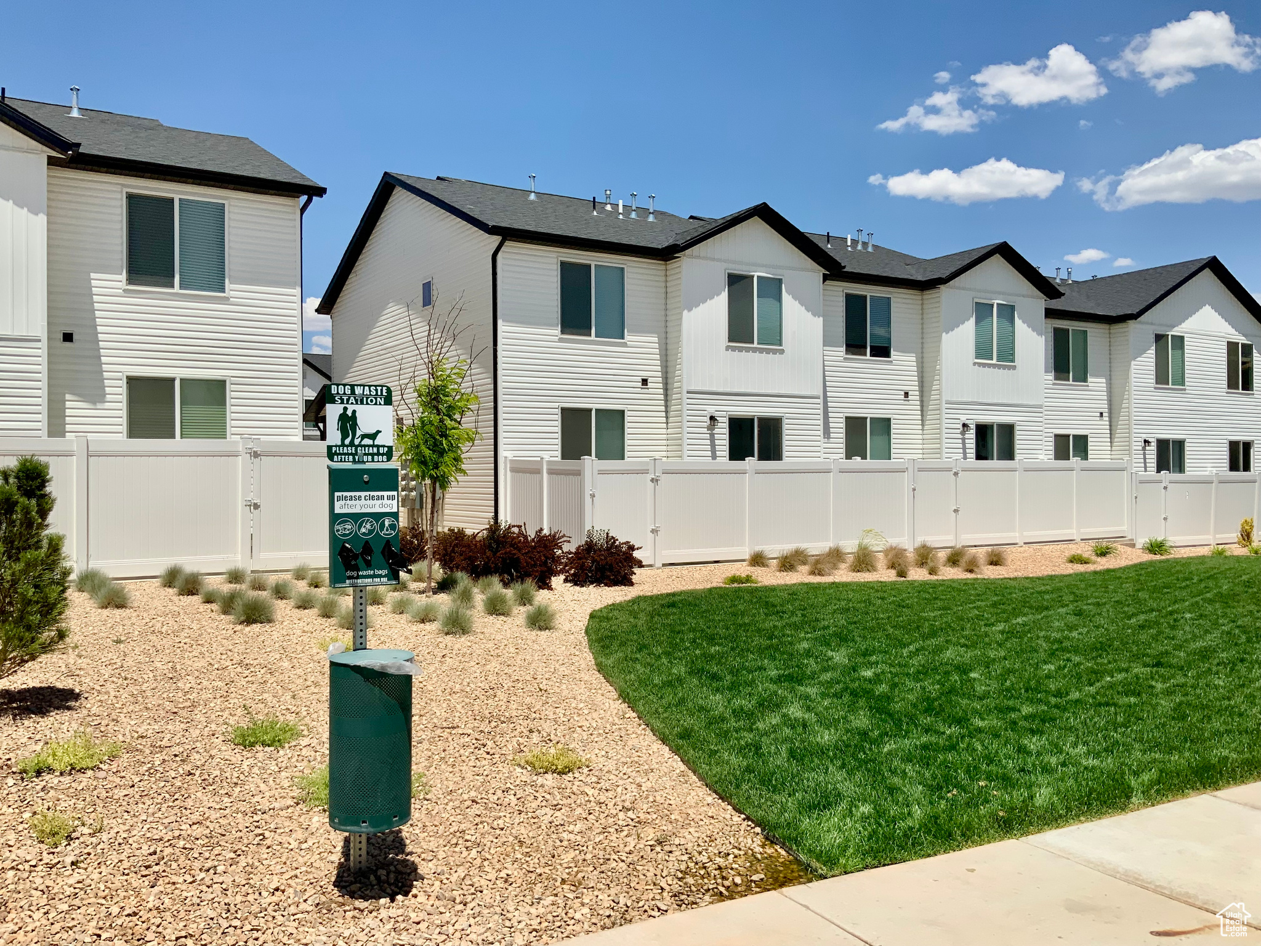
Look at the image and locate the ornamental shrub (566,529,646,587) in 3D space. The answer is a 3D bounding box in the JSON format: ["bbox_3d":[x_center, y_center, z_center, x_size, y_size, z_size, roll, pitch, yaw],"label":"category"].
[{"bbox_3d":[-0.398,1.235,15.500,1.130,0.790,1.100,0,0,-1],"label":"ornamental shrub"}]

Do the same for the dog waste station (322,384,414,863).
[{"bbox_3d":[-0.967,0.592,3.948,0.310,1.873,0.330,0,0,-32],"label":"dog waste station"}]

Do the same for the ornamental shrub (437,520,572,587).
[{"bbox_3d":[-1.901,1.170,15.500,1.950,0.920,1.150,0,0,-7],"label":"ornamental shrub"}]

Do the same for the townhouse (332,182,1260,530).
[{"bbox_3d":[6.487,-2.766,31.366,28.350,8.200,11.900,0,0,-32],"label":"townhouse"}]

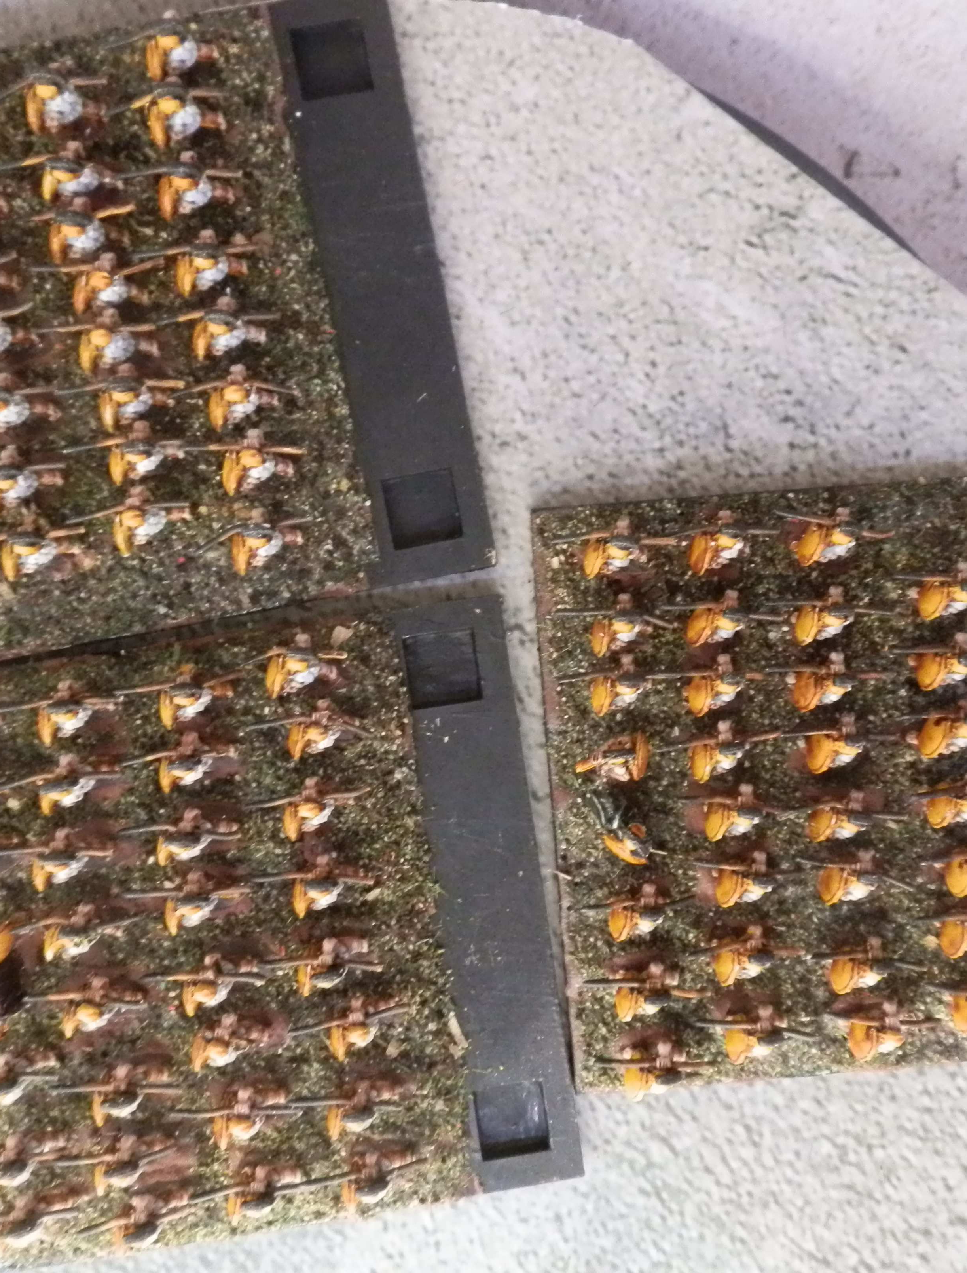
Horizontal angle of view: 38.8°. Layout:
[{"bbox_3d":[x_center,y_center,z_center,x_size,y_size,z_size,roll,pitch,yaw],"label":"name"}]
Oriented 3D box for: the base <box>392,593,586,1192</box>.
[{"bbox_3d":[0.001,0.026,0.142,0.011,0.003,0.060,-8,90,-3],"label":"base"}]

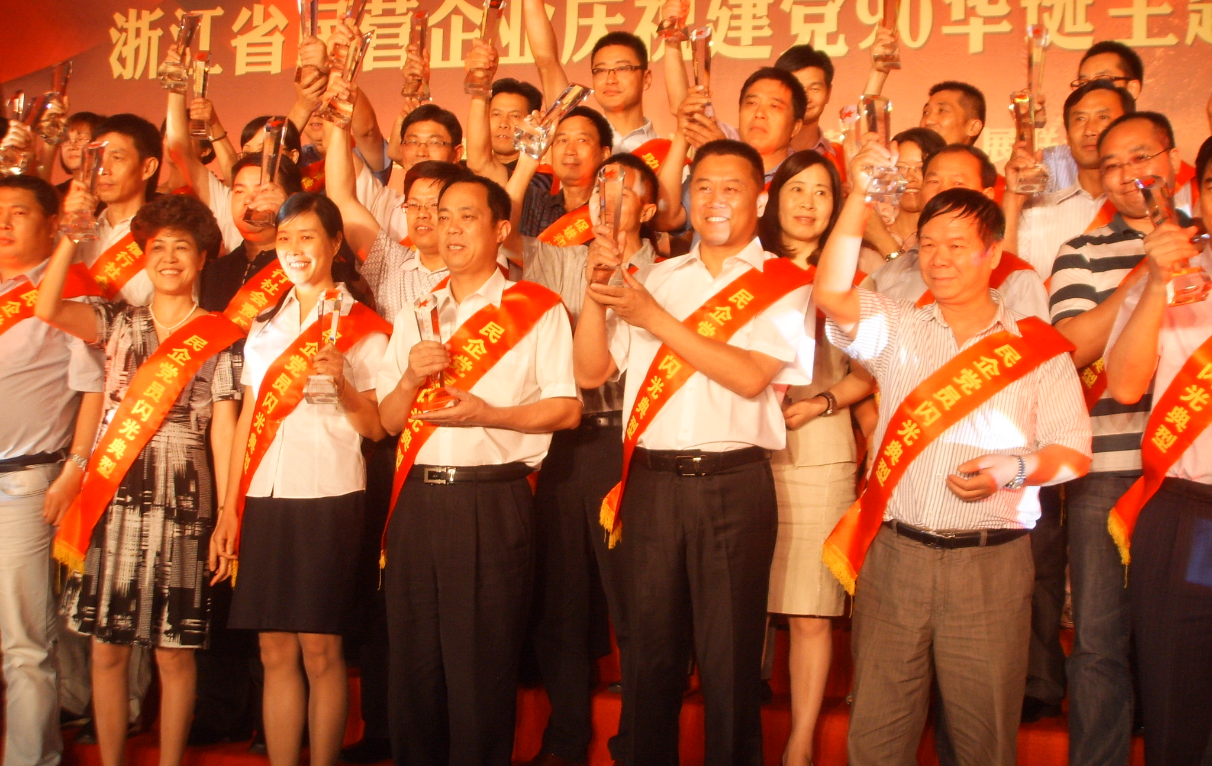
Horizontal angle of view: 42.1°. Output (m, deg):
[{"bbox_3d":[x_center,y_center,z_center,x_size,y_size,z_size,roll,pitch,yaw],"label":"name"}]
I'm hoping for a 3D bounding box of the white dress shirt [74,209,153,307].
[{"bbox_3d":[-1.320,-0.194,4.380,0.440,0.580,0.260,1,-3,19],"label":"white dress shirt"}]

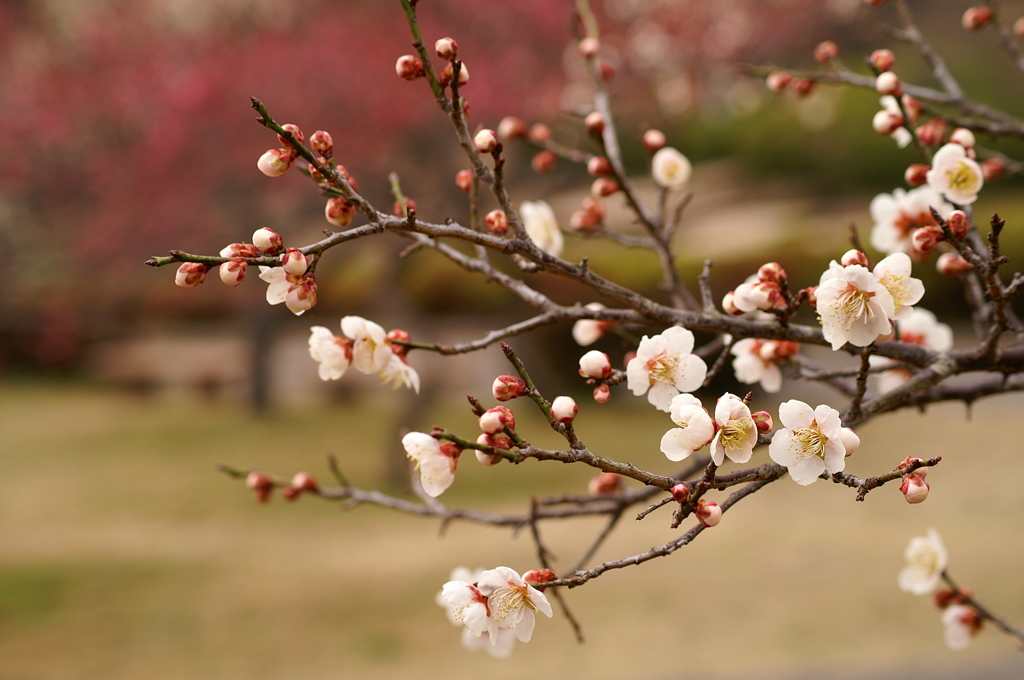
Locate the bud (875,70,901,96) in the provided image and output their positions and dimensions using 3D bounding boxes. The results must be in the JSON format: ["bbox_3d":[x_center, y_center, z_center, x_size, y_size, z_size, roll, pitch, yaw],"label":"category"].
[{"bbox_3d":[0.130,-0.088,0.735,0.009,0.008,0.008,47,0,-27],"label":"bud"}]

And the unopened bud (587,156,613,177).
[{"bbox_3d":[0.031,-0.062,0.760,0.009,0.007,0.007,7,0,-30],"label":"unopened bud"}]

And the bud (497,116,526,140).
[{"bbox_3d":[0.000,-0.079,0.800,0.011,0.008,0.008,3,0,-18],"label":"bud"}]

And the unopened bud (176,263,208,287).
[{"bbox_3d":[-0.102,-0.021,0.675,0.011,0.008,0.008,-24,0,-11],"label":"unopened bud"}]

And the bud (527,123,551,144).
[{"bbox_3d":[0.010,-0.078,0.800,0.007,0.007,0.009,45,0,35],"label":"bud"}]

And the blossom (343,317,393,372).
[{"bbox_3d":[-0.048,0.002,0.705,0.014,0.019,0.019,-11,8,-38],"label":"blossom"}]

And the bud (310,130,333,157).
[{"bbox_3d":[-0.063,-0.065,0.700,0.007,0.009,0.007,-21,0,0],"label":"bud"}]

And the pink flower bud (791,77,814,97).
[{"bbox_3d":[0.109,-0.095,0.800,0.009,0.007,0.007,-45,0,-25],"label":"pink flower bud"}]

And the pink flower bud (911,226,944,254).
[{"bbox_3d":[0.139,-0.034,0.712,0.011,0.008,0.008,-14,0,-34],"label":"pink flower bud"}]

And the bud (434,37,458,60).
[{"bbox_3d":[-0.022,-0.096,0.705,0.007,0.007,0.009,51,0,40],"label":"bud"}]

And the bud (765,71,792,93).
[{"bbox_3d":[0.096,-0.093,0.770,0.009,0.007,0.007,-13,0,-27],"label":"bud"}]

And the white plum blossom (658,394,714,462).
[{"bbox_3d":[0.056,0.028,0.680,0.015,0.019,0.021,16,0,-6],"label":"white plum blossom"}]

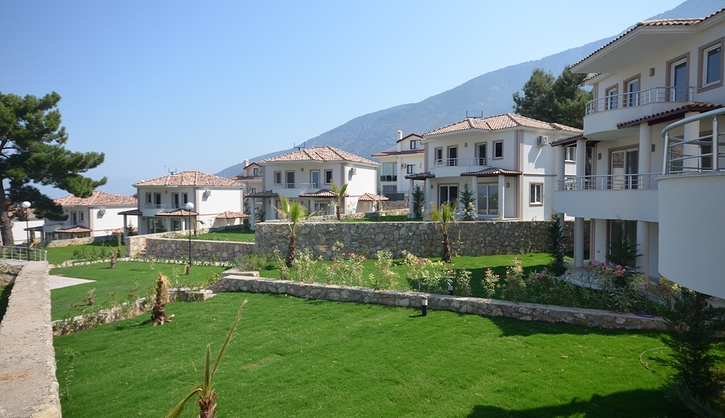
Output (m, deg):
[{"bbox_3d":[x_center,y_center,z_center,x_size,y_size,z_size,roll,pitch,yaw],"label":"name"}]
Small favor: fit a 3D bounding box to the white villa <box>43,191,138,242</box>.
[{"bbox_3d":[-35.333,1.512,55.364,10.180,7.810,8.830,1,3,25],"label":"white villa"}]

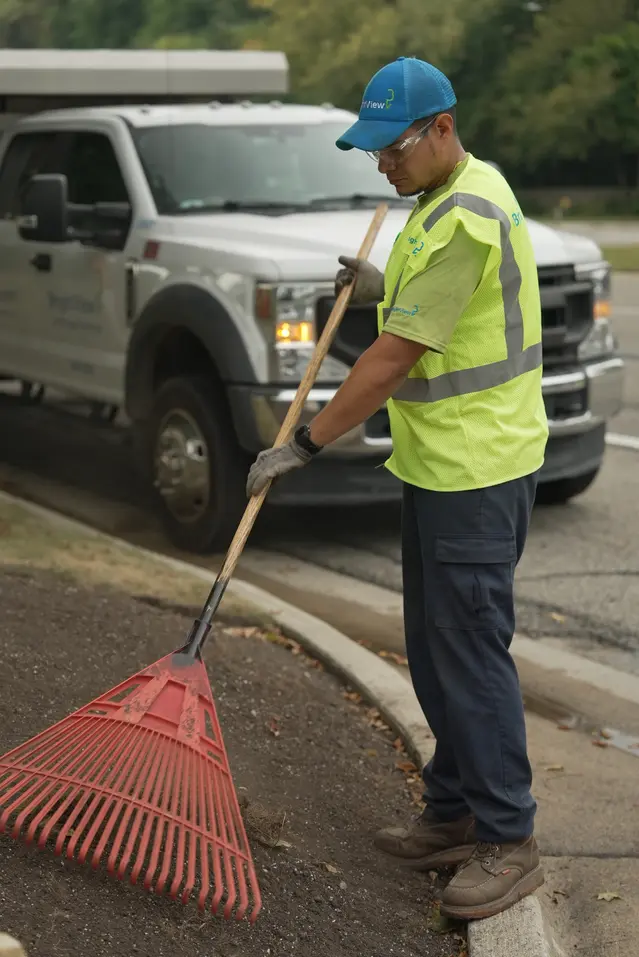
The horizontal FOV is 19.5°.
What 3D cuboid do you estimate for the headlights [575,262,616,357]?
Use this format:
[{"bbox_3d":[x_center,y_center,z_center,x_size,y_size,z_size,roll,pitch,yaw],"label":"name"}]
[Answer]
[{"bbox_3d":[1.277,-0.776,8.497,0.370,0.405,0.220,-7,10,-26],"label":"headlights"}]

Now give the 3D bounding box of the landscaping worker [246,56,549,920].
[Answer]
[{"bbox_3d":[0.168,-0.012,3.860,0.660,1.740,0.540,-4,9,-13],"label":"landscaping worker"}]

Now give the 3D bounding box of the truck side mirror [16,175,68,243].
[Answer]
[{"bbox_3d":[-1.370,-1.339,9.233,0.215,0.335,0.160,-7,10,-26],"label":"truck side mirror"}]

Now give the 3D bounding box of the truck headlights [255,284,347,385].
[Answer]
[{"bbox_3d":[-0.061,-0.625,7.819,0.370,0.405,0.220,-7,10,-26],"label":"truck headlights"}]

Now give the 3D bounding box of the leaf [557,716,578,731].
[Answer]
[{"bbox_3d":[0.759,0.752,5.700,0.065,0.025,0.060,-1,9,0],"label":"leaf"}]

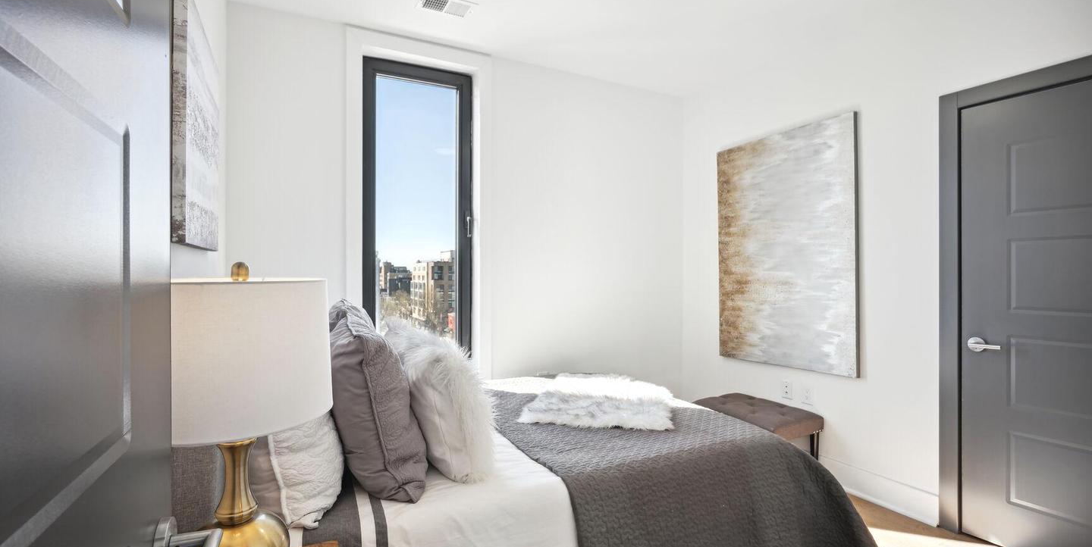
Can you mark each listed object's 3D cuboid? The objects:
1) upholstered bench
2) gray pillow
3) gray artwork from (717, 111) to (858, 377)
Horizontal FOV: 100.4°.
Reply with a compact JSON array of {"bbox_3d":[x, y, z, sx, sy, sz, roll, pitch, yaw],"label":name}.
[{"bbox_3d":[1.258,1.055,2.804,0.480,0.430,0.610,0,0,-30],"label":"upholstered bench"},{"bbox_3d":[-0.568,0.408,1.501,0.190,0.520,0.550,-16,7,-25],"label":"gray pillow"},{"bbox_3d":[1.528,-0.154,2.979,0.037,1.510,0.930,0,0,-30],"label":"gray artwork"}]

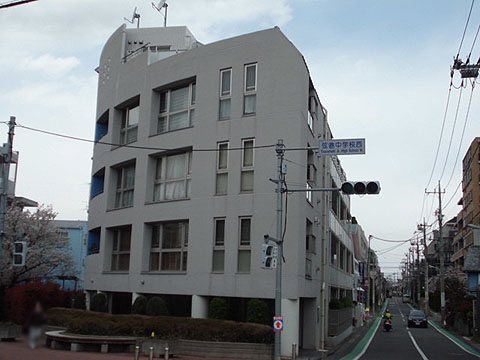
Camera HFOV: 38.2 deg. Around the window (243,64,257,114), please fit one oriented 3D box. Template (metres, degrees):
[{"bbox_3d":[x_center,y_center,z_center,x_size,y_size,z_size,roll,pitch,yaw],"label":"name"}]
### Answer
[{"bbox_3d":[0.393,-3.546,27.083,0.580,2.124,0.120,-4,-11,34],"label":"window"}]

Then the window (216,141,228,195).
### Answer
[{"bbox_3d":[-0.670,-0.479,27.818,0.570,2.171,0.160,-4,-11,33],"label":"window"}]

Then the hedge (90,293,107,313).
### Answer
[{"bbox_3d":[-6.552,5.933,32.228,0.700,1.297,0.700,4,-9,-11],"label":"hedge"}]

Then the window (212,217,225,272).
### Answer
[{"bbox_3d":[-0.788,2.513,26.698,0.524,2.112,0.120,-4,-11,34],"label":"window"}]

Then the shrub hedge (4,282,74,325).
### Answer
[{"bbox_3d":[-9.399,5.836,32.500,3.200,2.100,2.000,2,-9,0],"label":"shrub hedge"}]

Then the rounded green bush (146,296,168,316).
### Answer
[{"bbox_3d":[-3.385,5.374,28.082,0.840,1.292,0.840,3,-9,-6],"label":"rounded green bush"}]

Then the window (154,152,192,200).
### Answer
[{"bbox_3d":[-2.954,-0.124,30.056,0.250,2.124,2.971,10,-12,-42],"label":"window"}]

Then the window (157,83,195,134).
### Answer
[{"bbox_3d":[-2.835,-3.147,30.526,0.250,2.109,2.971,10,-12,-42],"label":"window"}]

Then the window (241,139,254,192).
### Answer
[{"bbox_3d":[0.342,-0.579,27.165,0.606,2.149,0.160,-4,-11,33],"label":"window"}]

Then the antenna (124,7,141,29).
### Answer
[{"bbox_3d":[-5.582,-8.464,36.069,0.620,1.050,0.720,4,-10,-14],"label":"antenna"}]

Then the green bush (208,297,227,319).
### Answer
[{"bbox_3d":[-0.883,5.138,26.393,0.750,1.350,0.750,2,-9,0],"label":"green bush"}]

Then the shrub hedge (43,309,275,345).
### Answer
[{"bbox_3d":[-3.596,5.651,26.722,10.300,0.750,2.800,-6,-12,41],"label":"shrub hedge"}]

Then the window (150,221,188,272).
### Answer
[{"bbox_3d":[-2.932,2.838,29.264,0.150,2.074,2.813,11,-13,-43],"label":"window"}]

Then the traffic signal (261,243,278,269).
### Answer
[{"bbox_3d":[0.958,2.481,22.601,0.340,0.800,0.500,-5,-12,36],"label":"traffic signal"}]

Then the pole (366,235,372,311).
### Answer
[{"bbox_3d":[13.636,9.898,73.000,0.350,8.300,0.350,0,-9,12],"label":"pole"}]

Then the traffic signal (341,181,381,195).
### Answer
[{"bbox_3d":[3.987,0.254,22.880,1.250,0.450,0.420,-1,-10,17],"label":"traffic signal"}]

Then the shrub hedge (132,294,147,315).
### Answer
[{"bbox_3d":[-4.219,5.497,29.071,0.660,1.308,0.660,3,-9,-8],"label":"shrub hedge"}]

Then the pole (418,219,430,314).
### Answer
[{"bbox_3d":[22.148,10.356,83.000,1.200,11.500,0.800,0,-9,12],"label":"pole"}]

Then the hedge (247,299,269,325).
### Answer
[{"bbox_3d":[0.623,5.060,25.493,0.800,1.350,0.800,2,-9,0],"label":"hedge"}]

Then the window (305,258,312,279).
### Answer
[{"bbox_3d":[2.722,3.531,27.442,0.120,0.786,2.151,0,-9,12],"label":"window"}]

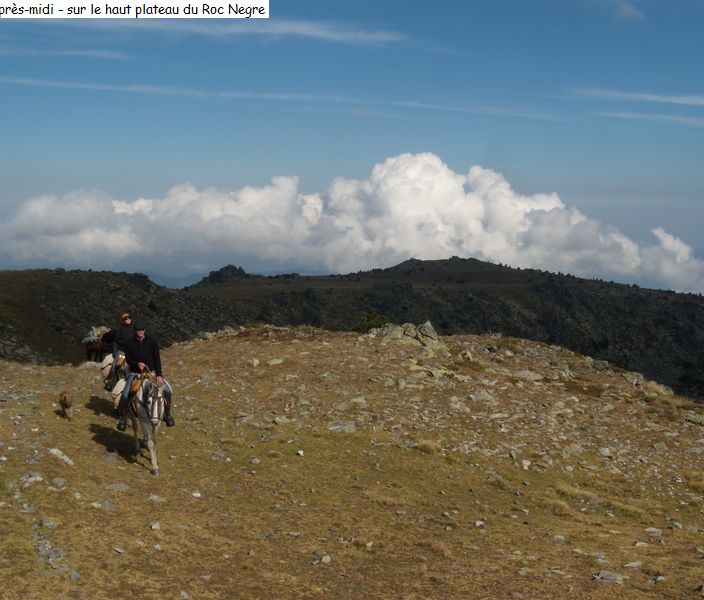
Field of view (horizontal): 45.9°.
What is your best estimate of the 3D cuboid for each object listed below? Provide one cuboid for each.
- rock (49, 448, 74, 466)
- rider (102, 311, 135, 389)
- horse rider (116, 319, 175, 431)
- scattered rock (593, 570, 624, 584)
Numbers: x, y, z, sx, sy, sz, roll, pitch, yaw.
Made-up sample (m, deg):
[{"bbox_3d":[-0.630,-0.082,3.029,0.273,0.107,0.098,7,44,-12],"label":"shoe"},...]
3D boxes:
[{"bbox_3d":[-4.225,2.283,12.100,0.360,0.150,0.320,-1,3,-25],"label":"rock"},{"bbox_3d":[-4.469,0.993,16.200,0.800,1.500,0.680,-1,3,-20],"label":"rider"},{"bbox_3d":[-2.929,1.071,11.800,0.780,1.520,0.660,-1,3,-20],"label":"horse rider"},{"bbox_3d":[2.096,2.268,6.800,0.230,0.070,0.170,0,3,0],"label":"scattered rock"}]

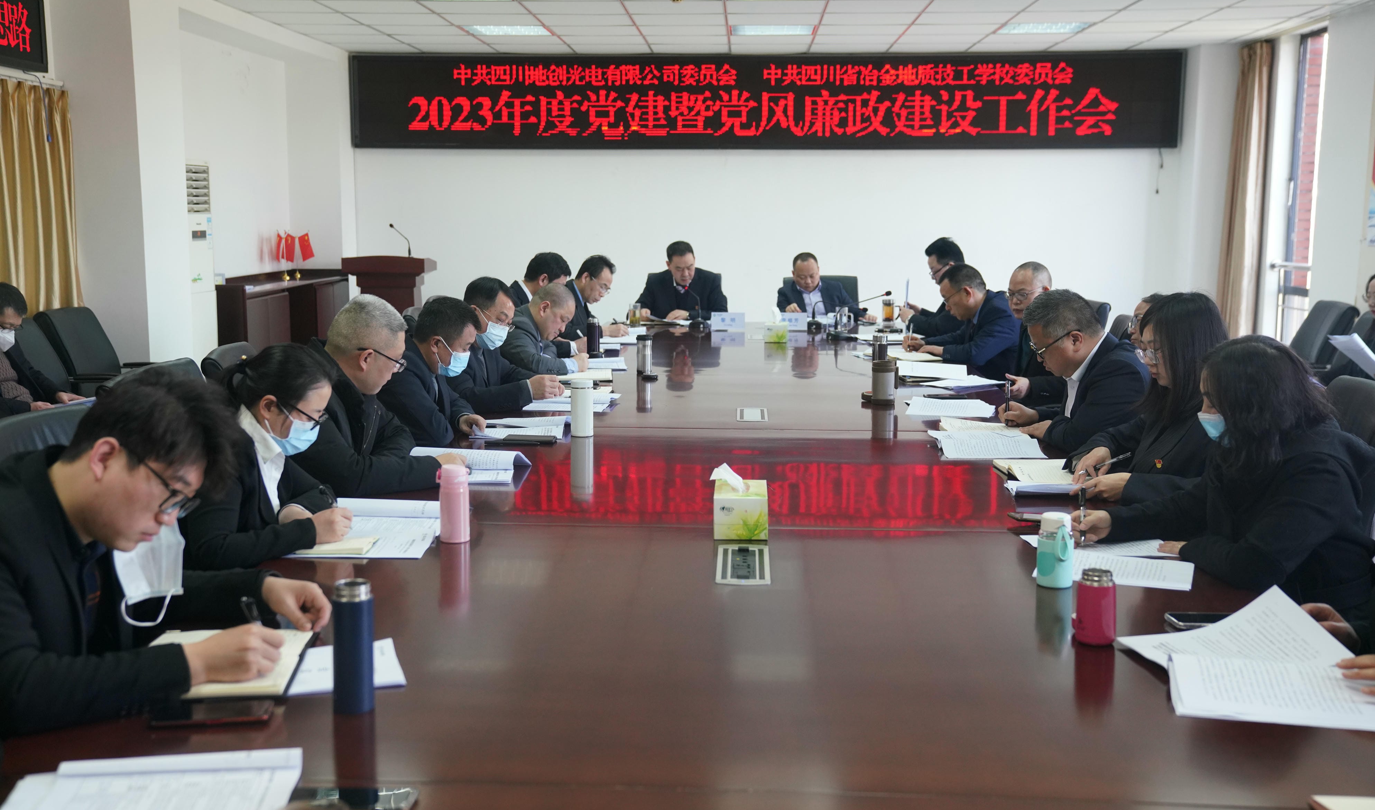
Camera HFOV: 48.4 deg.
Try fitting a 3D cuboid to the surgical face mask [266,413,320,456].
[{"bbox_3d":[-0.910,0.069,3.534,0.108,0.102,0.138,33,9,0],"label":"surgical face mask"}]

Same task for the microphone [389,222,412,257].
[{"bbox_3d":[-2.123,-1.218,11.320,0.050,0.240,0.210,-7,10,-42],"label":"microphone"}]

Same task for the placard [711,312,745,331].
[{"bbox_3d":[0.247,-0.503,9.174,0.202,0.104,0.070,0,7,3],"label":"placard"}]

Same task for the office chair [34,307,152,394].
[{"bbox_3d":[-2.794,0.013,7.614,0.650,0.980,0.600,0,7,3],"label":"office chair"}]

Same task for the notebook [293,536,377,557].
[{"bbox_3d":[-0.804,0.302,3.390,0.220,0.018,0.175,1,7,2],"label":"notebook"}]

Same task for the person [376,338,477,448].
[{"bbox_3d":[-0.807,0.221,5.191,0.720,1.200,0.560,2,7,11],"label":"person"}]

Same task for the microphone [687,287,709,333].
[{"bbox_3d":[0.031,-0.609,9.458,0.115,0.245,0.300,-2,8,-15],"label":"microphone"}]

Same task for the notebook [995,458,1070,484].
[{"bbox_3d":[1.022,0.183,4.318,0.260,0.030,0.330,1,7,2],"label":"notebook"}]

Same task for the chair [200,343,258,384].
[{"bbox_3d":[-1.141,0.351,4.719,0.640,1.020,0.600,0,8,2],"label":"chair"}]

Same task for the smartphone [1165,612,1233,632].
[{"bbox_3d":[0.924,0.376,2.655,0.158,0.009,0.076,0,7,1],"label":"smartphone"}]

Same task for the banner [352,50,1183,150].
[{"bbox_3d":[0.586,-2.358,11.822,6.400,0.735,0.080,1,7,2],"label":"banner"}]

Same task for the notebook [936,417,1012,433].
[{"bbox_3d":[0.941,0.078,4.898,0.240,0.022,0.320,2,8,10],"label":"notebook"}]

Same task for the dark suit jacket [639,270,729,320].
[{"bbox_3d":[-0.039,-0.598,10.239,0.600,0.600,0.450,1,7,2],"label":"dark suit jacket"}]

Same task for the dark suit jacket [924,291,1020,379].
[{"bbox_3d":[1.437,-0.290,7.716,0.520,0.580,0.500,0,7,1],"label":"dark suit jacket"}]

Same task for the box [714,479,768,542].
[{"bbox_3d":[0.122,0.236,3.452,0.117,0.092,0.200,0,8,2],"label":"box"}]

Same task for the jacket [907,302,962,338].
[{"bbox_3d":[1.570,-0.460,9.055,0.540,0.580,0.500,1,7,2],"label":"jacket"}]

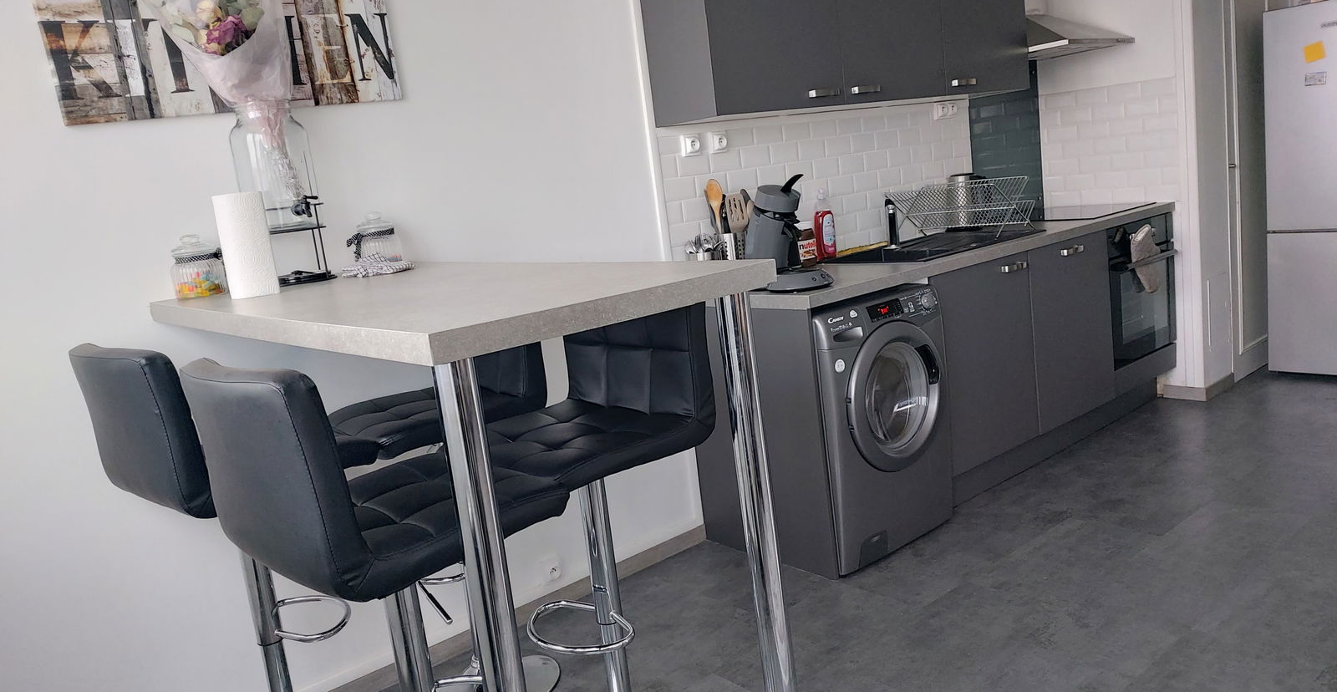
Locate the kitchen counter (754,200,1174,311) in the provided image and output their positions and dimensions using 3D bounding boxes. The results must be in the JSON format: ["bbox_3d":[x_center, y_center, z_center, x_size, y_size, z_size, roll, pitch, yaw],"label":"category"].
[{"bbox_3d":[1.143,-0.389,3.814,2.418,0.040,0.619,-15,13,-38],"label":"kitchen counter"}]

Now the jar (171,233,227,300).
[{"bbox_3d":[-1.110,-0.187,2.263,0.120,0.146,0.120,-15,13,-38],"label":"jar"}]

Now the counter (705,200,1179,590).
[{"bbox_3d":[1.194,0.026,3.850,2.420,0.892,0.610,-15,13,-38],"label":"counter"}]

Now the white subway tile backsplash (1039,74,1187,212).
[{"bbox_3d":[2.041,-0.925,4.500,0.018,0.552,0.635,-15,13,-38],"label":"white subway tile backsplash"}]

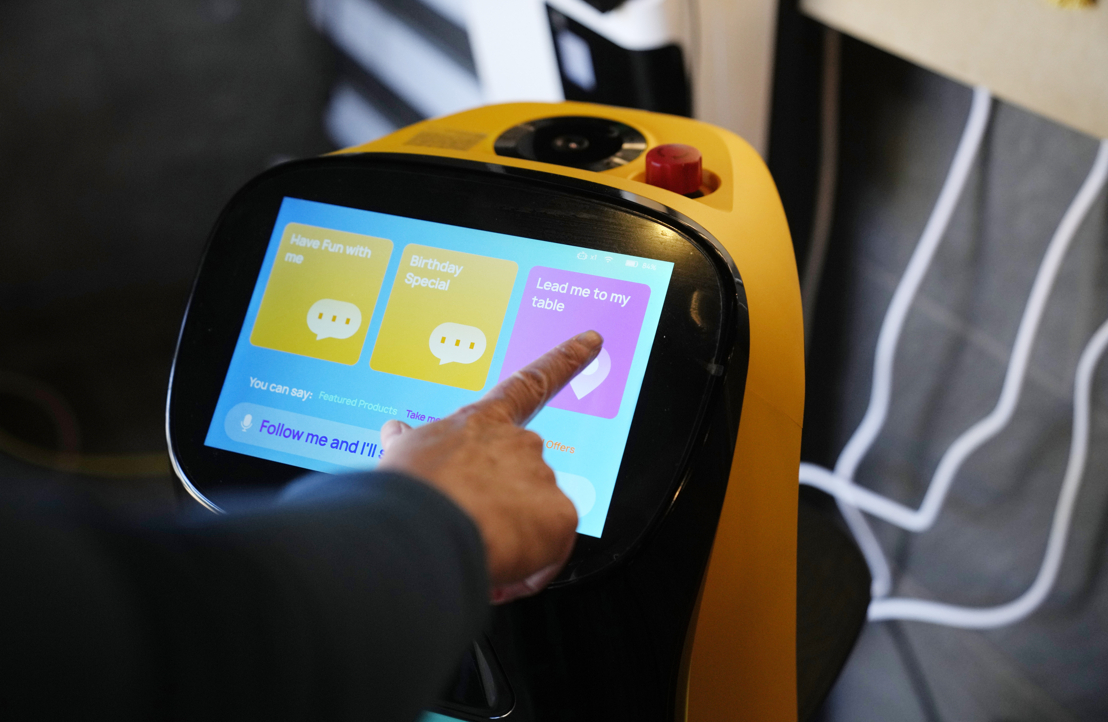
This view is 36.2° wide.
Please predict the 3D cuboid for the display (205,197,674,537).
[{"bbox_3d":[-0.058,-0.001,0.835,0.217,0.136,0.011,11,-12,21],"label":"display"}]

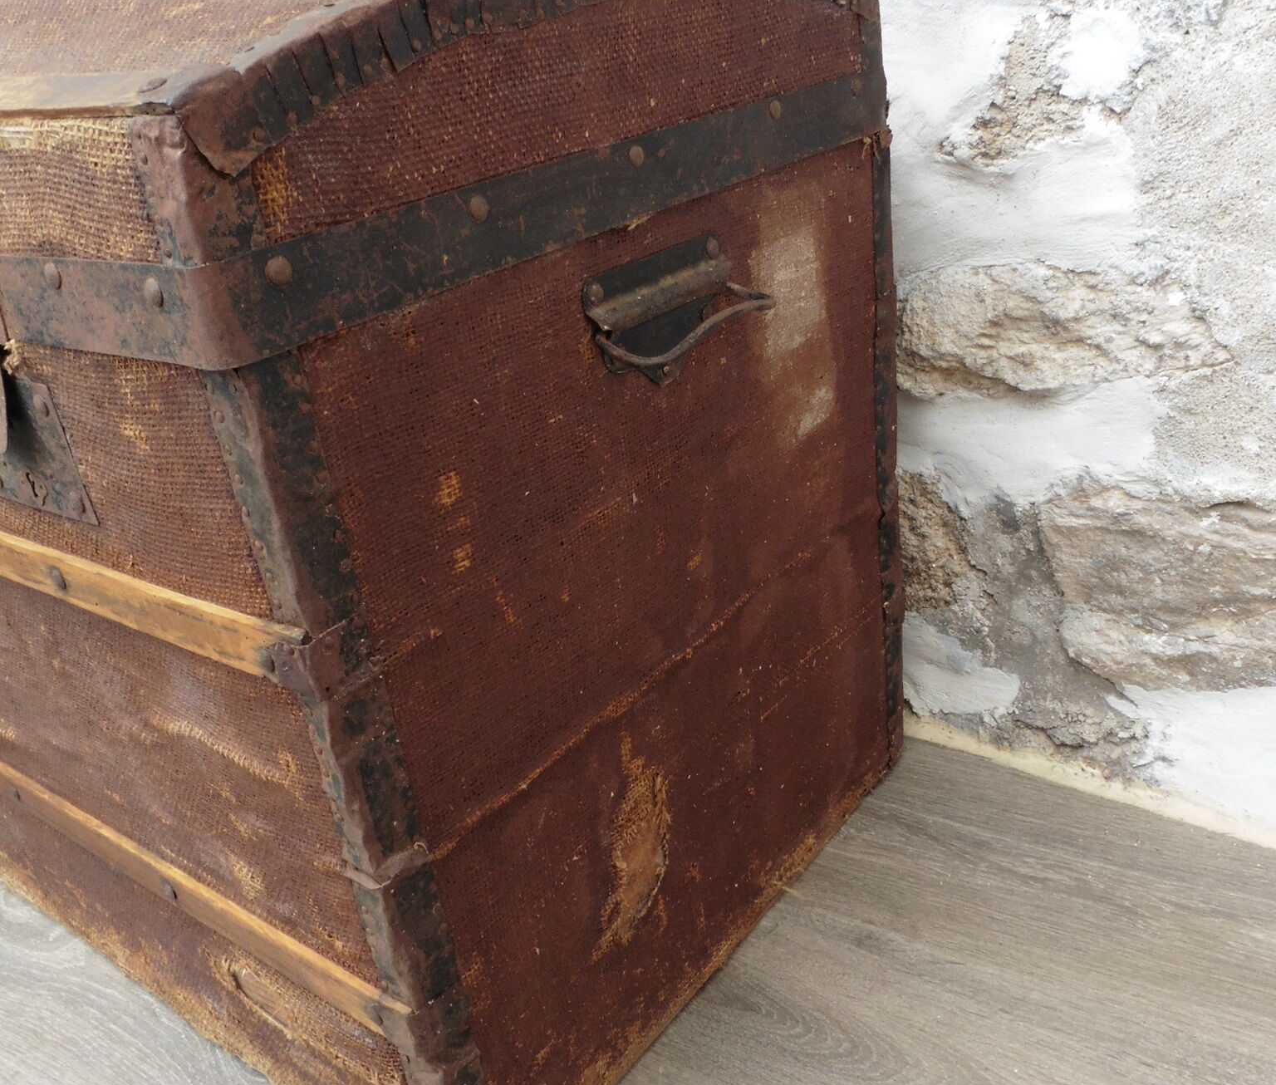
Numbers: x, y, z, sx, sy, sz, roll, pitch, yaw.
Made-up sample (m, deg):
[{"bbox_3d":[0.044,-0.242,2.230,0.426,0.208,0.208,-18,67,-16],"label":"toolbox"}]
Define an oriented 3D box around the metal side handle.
[{"bbox_3d":[0.026,-0.114,0.604,0.036,0.068,0.120,11,31,36],"label":"metal side handle"}]

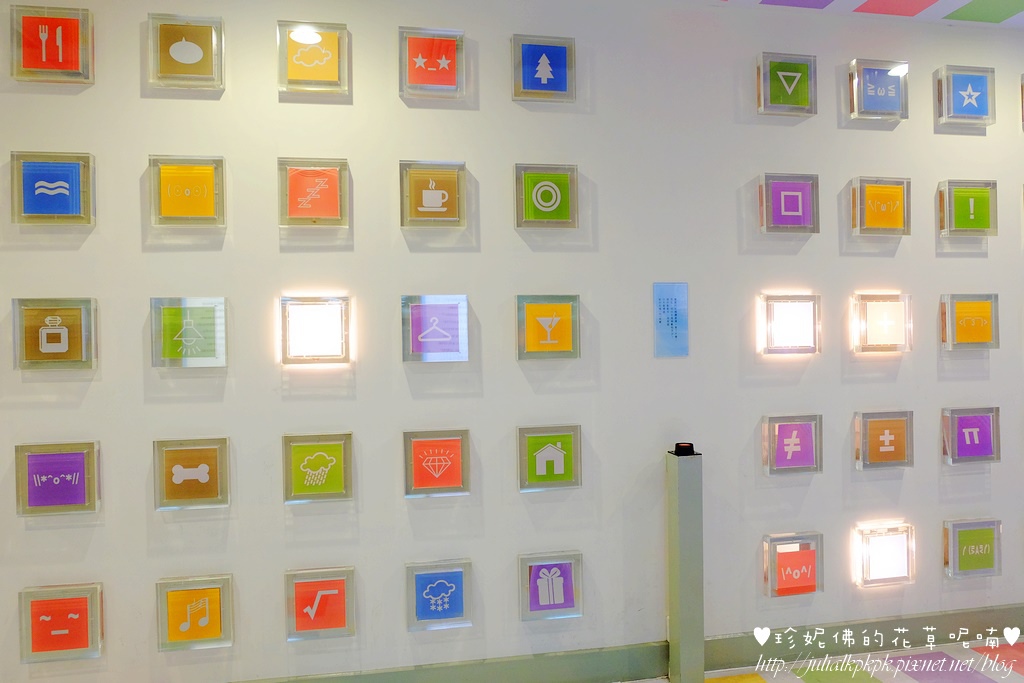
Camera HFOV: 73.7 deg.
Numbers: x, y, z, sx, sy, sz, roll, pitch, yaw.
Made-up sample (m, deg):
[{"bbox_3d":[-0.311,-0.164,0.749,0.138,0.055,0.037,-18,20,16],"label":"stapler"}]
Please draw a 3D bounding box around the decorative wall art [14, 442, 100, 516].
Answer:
[{"bbox_3d":[-1.541,0.466,2.326,0.240,0.240,0.045,-1,0,-10],"label":"decorative wall art"}]

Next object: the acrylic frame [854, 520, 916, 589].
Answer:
[{"bbox_3d":[1.567,0.896,2.865,0.240,0.240,0.043,-1,0,-10],"label":"acrylic frame"}]

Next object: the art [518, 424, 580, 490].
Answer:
[{"bbox_3d":[0.126,0.389,2.293,0.210,0.210,0.044,-1,0,-10],"label":"art"}]

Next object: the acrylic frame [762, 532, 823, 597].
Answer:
[{"bbox_3d":[1.153,0.908,2.791,0.240,0.240,0.043,-1,0,-10],"label":"acrylic frame"}]

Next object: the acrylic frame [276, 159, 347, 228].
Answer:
[{"bbox_3d":[-0.712,-0.532,2.461,0.240,0.240,0.043,-1,0,-10],"label":"acrylic frame"}]

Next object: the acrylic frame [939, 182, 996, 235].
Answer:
[{"bbox_3d":[1.971,-0.568,2.943,0.240,0.240,0.045,-1,0,-10],"label":"acrylic frame"}]

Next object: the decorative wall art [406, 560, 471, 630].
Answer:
[{"bbox_3d":[-0.265,0.927,2.507,0.235,0.235,0.051,-1,0,-10],"label":"decorative wall art"}]

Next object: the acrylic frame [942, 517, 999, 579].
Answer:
[{"bbox_3d":[1.966,0.883,2.916,0.235,0.235,0.051,-1,0,-10],"label":"acrylic frame"}]

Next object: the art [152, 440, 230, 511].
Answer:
[{"bbox_3d":[-1.120,0.464,2.400,0.240,0.240,0.045,-1,0,-10],"label":"art"}]

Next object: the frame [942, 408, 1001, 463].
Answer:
[{"bbox_3d":[1.984,0.405,2.944,0.240,0.240,0.045,-1,0,-10],"label":"frame"}]

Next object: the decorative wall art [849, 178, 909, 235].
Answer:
[{"bbox_3d":[1.552,-0.562,2.864,0.240,0.240,0.043,-1,0,-10],"label":"decorative wall art"}]

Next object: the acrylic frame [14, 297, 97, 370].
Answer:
[{"bbox_3d":[-1.519,-0.025,2.276,0.235,0.235,0.051,-1,0,-10],"label":"acrylic frame"}]

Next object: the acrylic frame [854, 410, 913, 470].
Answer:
[{"bbox_3d":[1.375,0.364,2.520,0.210,0.210,0.044,-1,0,-10],"label":"acrylic frame"}]

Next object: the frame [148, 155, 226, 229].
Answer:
[{"bbox_3d":[-1.133,-0.525,2.398,0.240,0.240,0.045,-1,0,-10],"label":"frame"}]

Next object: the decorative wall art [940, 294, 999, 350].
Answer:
[{"bbox_3d":[1.952,-0.081,2.912,0.235,0.235,0.051,-1,0,-10],"label":"decorative wall art"}]

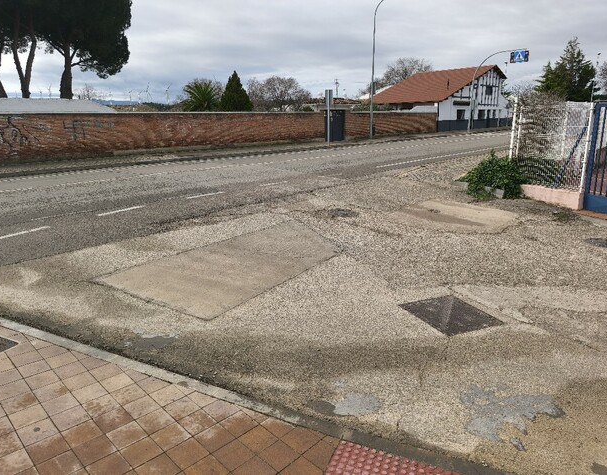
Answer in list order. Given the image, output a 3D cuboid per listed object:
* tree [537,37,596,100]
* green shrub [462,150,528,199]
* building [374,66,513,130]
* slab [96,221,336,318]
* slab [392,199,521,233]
[{"bbox_3d":[19.570,-11.095,31.186,3.857,6.968,4.265,9,19,29],"label":"tree"},{"bbox_3d":[4.222,-1.413,9.180,1.444,0.914,1.150,7,18,24],"label":"green shrub"},{"bbox_3d":[16.570,-16.216,49.155,16.644,6.800,9.600,-15,22,-41],"label":"building"},{"bbox_3d":[-0.590,0.272,5.253,1.665,0.050,3.174,12,20,37],"label":"slab"},{"bbox_3d":[2.626,-0.349,7.298,2.011,0.050,2.168,15,22,42],"label":"slab"}]

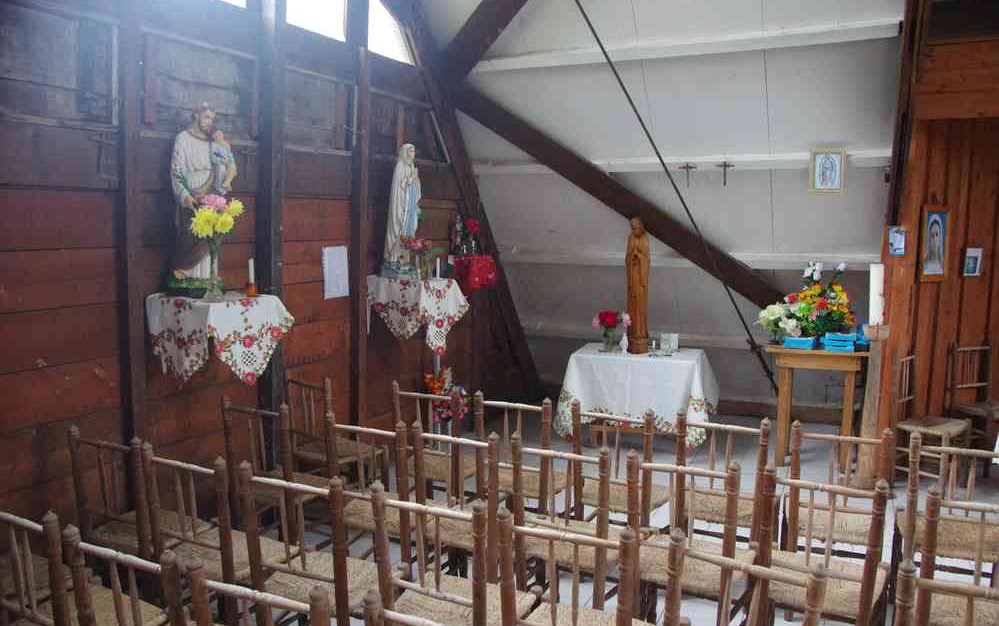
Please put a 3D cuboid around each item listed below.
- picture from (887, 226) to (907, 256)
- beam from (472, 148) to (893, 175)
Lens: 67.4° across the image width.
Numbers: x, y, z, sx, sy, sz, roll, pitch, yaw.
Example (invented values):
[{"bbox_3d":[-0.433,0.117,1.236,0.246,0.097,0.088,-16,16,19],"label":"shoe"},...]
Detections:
[{"bbox_3d":[2.586,-0.463,4.871,0.094,0.188,0.015,3,7,24],"label":"picture"},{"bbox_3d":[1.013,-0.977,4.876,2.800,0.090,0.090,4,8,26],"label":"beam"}]

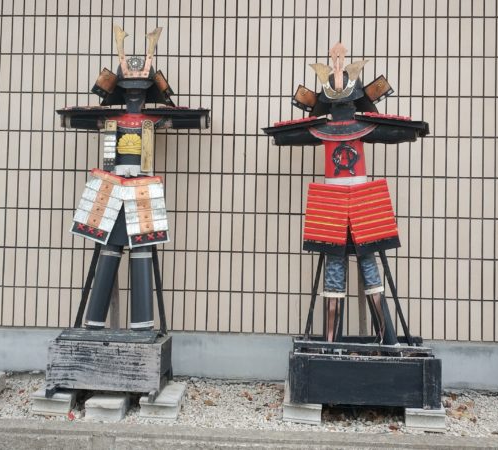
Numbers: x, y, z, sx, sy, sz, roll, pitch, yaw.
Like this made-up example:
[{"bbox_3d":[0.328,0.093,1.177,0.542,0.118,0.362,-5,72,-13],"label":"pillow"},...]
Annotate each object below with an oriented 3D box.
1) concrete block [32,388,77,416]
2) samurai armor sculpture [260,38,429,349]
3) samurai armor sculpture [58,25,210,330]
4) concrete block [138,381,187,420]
[{"bbox_3d":[-0.965,0.906,2.890,0.190,0.100,0.390,1,-2,2],"label":"concrete block"},{"bbox_3d":[0.508,-0.154,2.870,0.850,1.535,0.340,1,-2,3],"label":"samurai armor sculpture"},{"bbox_3d":[-0.605,-0.247,2.900,0.800,1.580,0.340,1,-2,3],"label":"samurai armor sculpture"},{"bbox_3d":[-0.442,0.918,2.885,0.190,0.100,0.390,1,-2,2],"label":"concrete block"}]

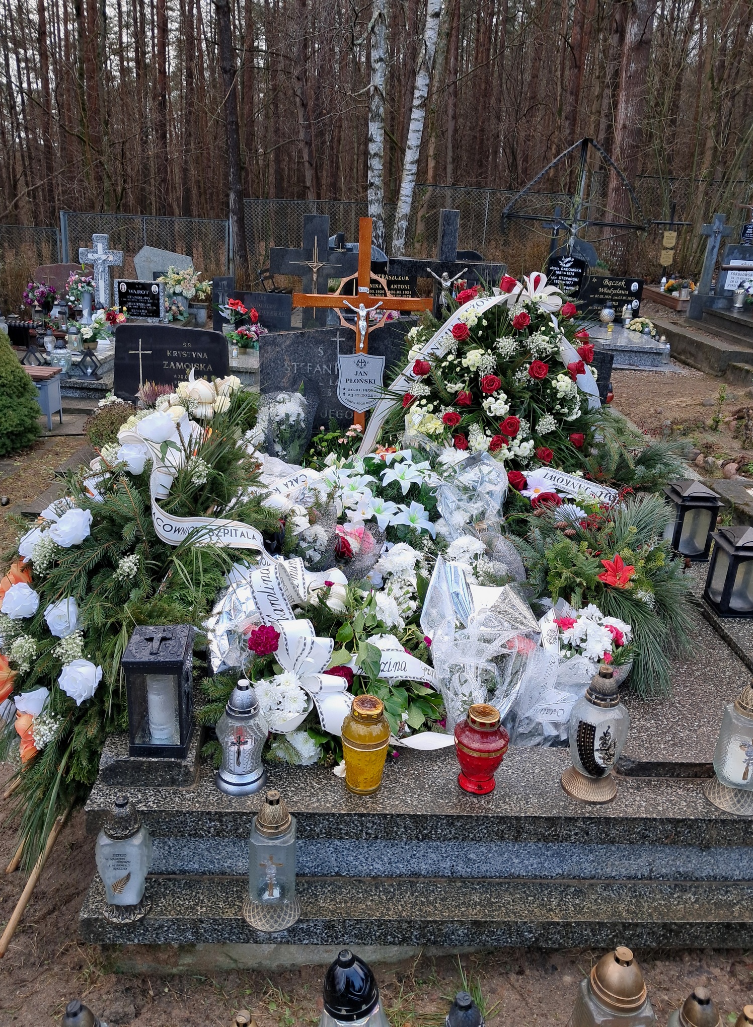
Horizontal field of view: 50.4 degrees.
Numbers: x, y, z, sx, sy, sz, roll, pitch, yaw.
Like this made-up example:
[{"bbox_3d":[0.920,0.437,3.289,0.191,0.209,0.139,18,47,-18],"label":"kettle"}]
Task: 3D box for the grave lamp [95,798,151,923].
[{"bbox_3d":[-0.529,0.709,1.669,0.115,0.279,0.104,-1,20,-10],"label":"grave lamp"}]

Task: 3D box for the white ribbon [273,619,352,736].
[{"bbox_3d":[-0.145,0.372,1.827,0.175,0.245,0.110,2,-8,-2],"label":"white ribbon"}]

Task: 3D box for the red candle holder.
[{"bbox_3d":[0.223,0.505,1.725,0.117,0.182,0.117,2,20,-2],"label":"red candle holder"}]

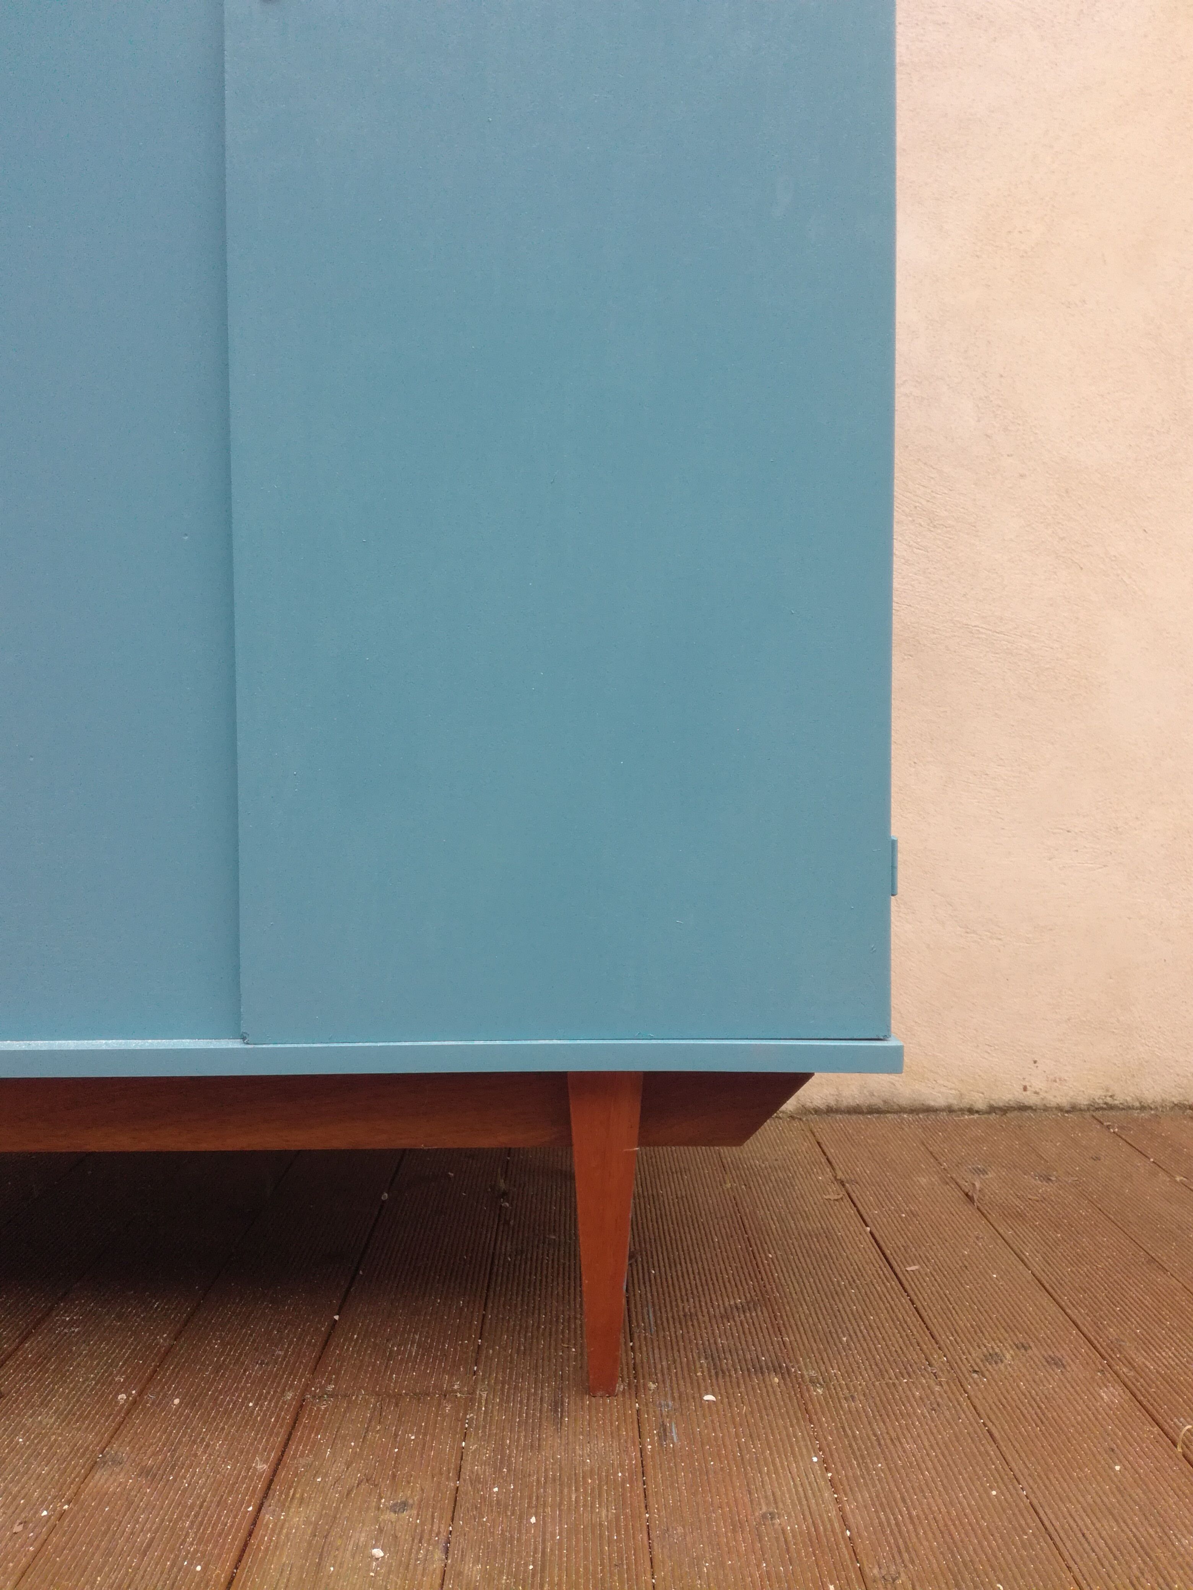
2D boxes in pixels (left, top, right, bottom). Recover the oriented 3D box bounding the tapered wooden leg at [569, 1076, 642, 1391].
[{"bbox_3d":[0.007,0.381,1.100,0.065,0.286,0.050,0,3,-1],"label":"tapered wooden leg"}]

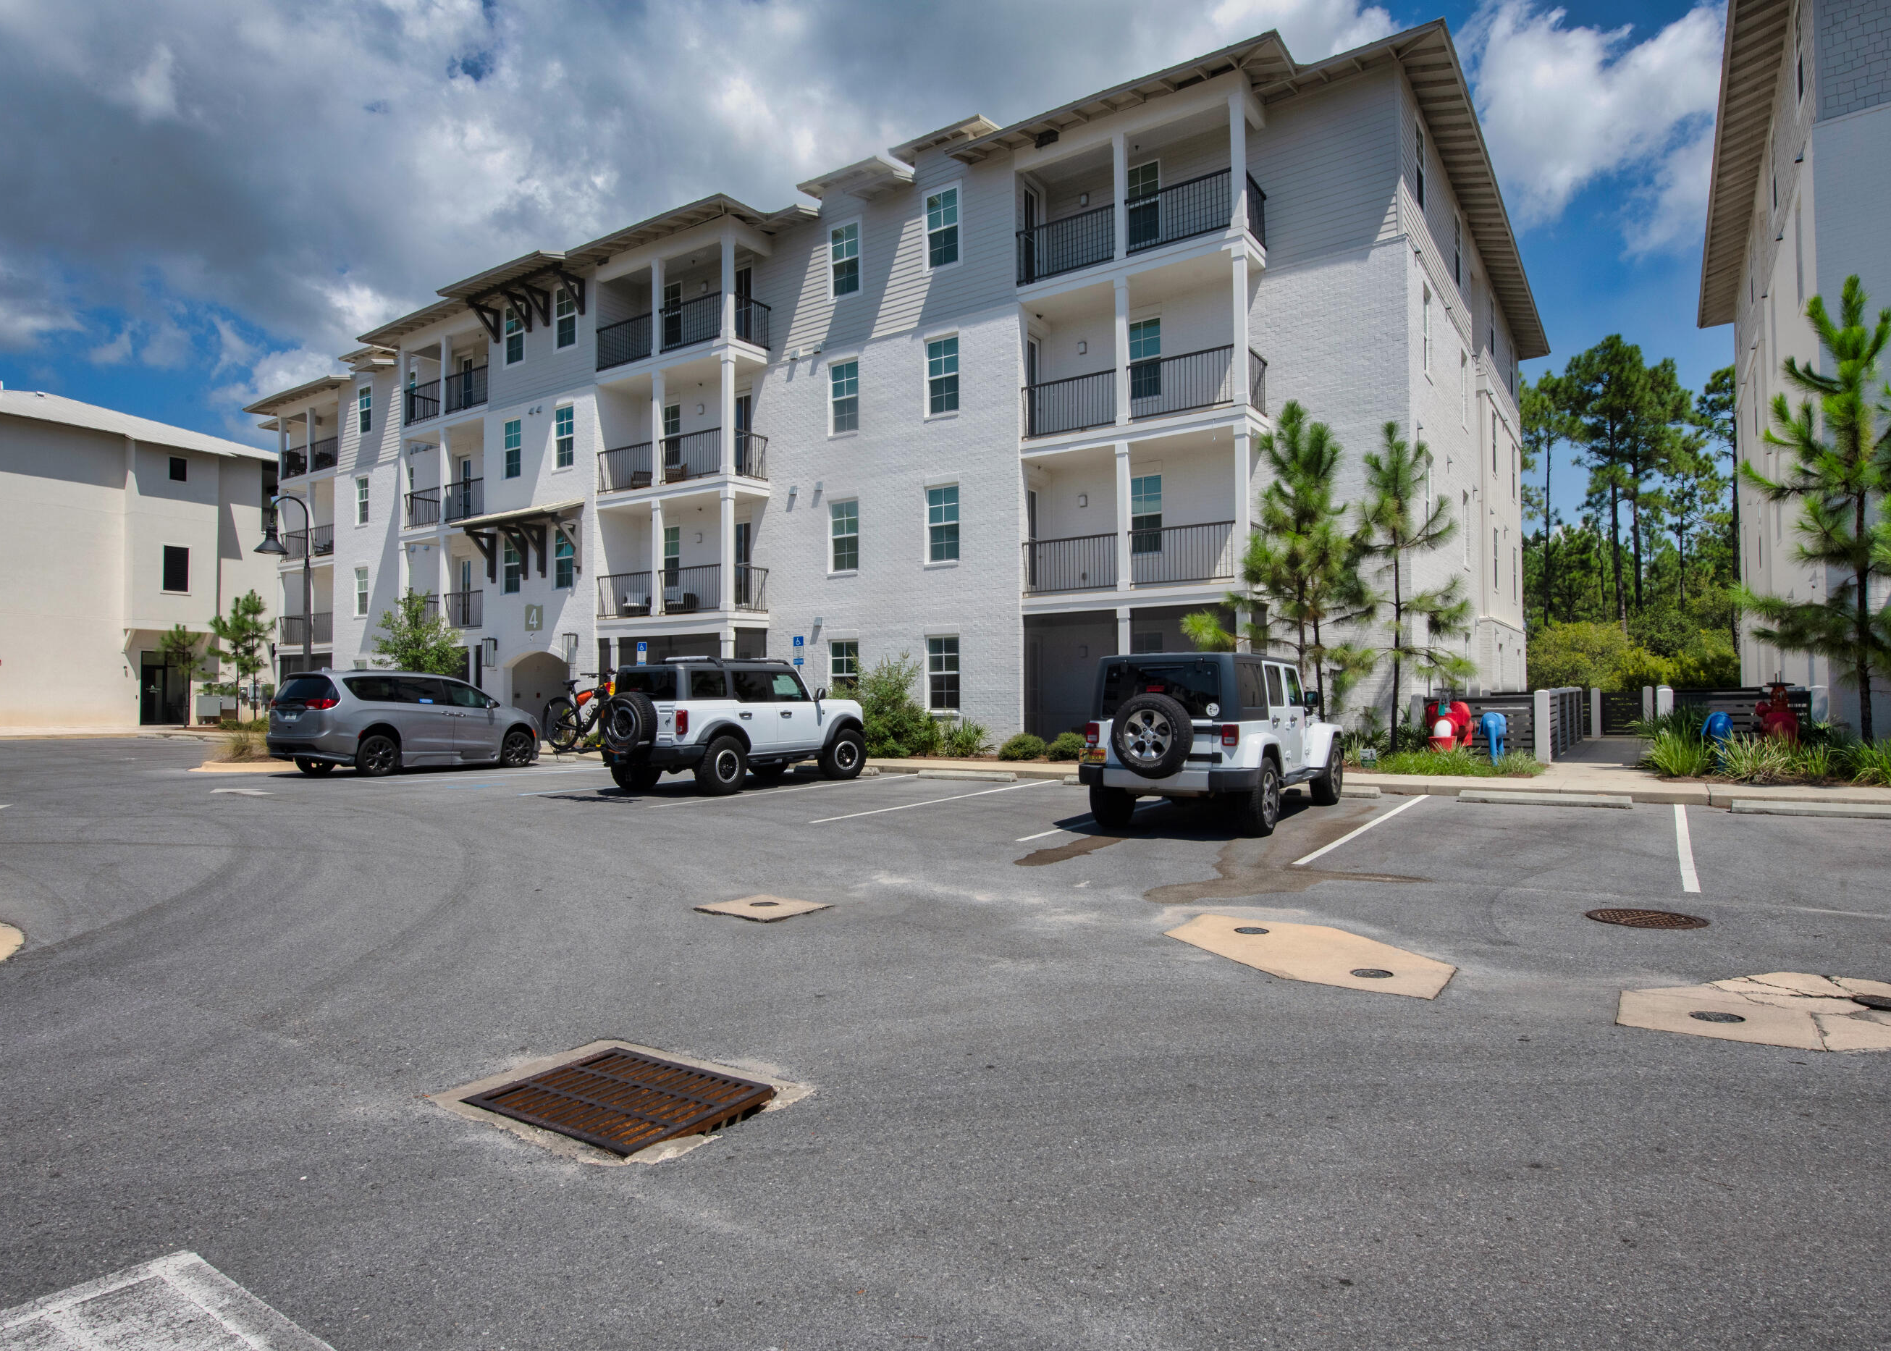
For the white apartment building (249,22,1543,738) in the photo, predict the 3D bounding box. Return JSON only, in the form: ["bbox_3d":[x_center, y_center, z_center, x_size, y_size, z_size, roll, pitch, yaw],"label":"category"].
[{"bbox_3d":[-4.128,-4.562,35.297,41.400,12.900,22.600,-1,-1,35],"label":"white apartment building"}]

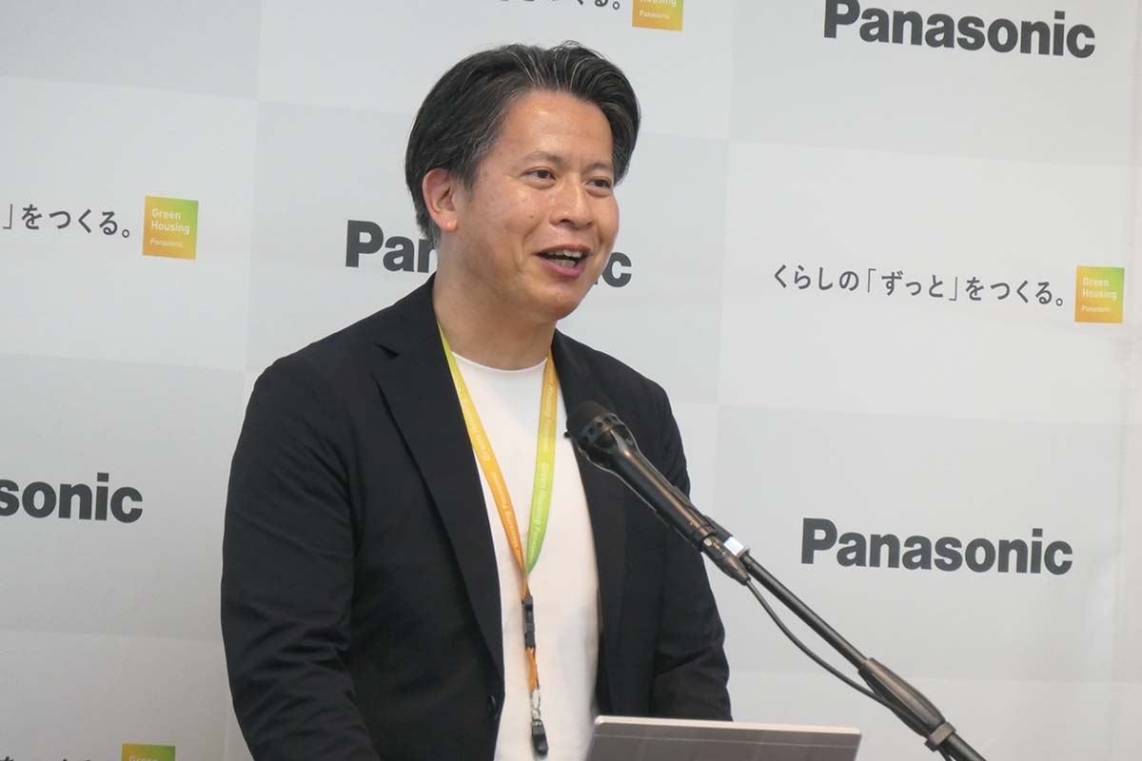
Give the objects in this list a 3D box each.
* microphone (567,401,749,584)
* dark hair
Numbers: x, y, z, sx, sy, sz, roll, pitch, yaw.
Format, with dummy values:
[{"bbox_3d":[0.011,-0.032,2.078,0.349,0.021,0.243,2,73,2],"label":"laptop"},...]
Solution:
[{"bbox_3d":[0.076,0.098,8.280,0.224,0.044,0.044,45,21,22],"label":"microphone"},{"bbox_3d":[-0.043,-0.208,8.500,0.187,0.195,0.215,8,-8,-37],"label":"dark hair"}]

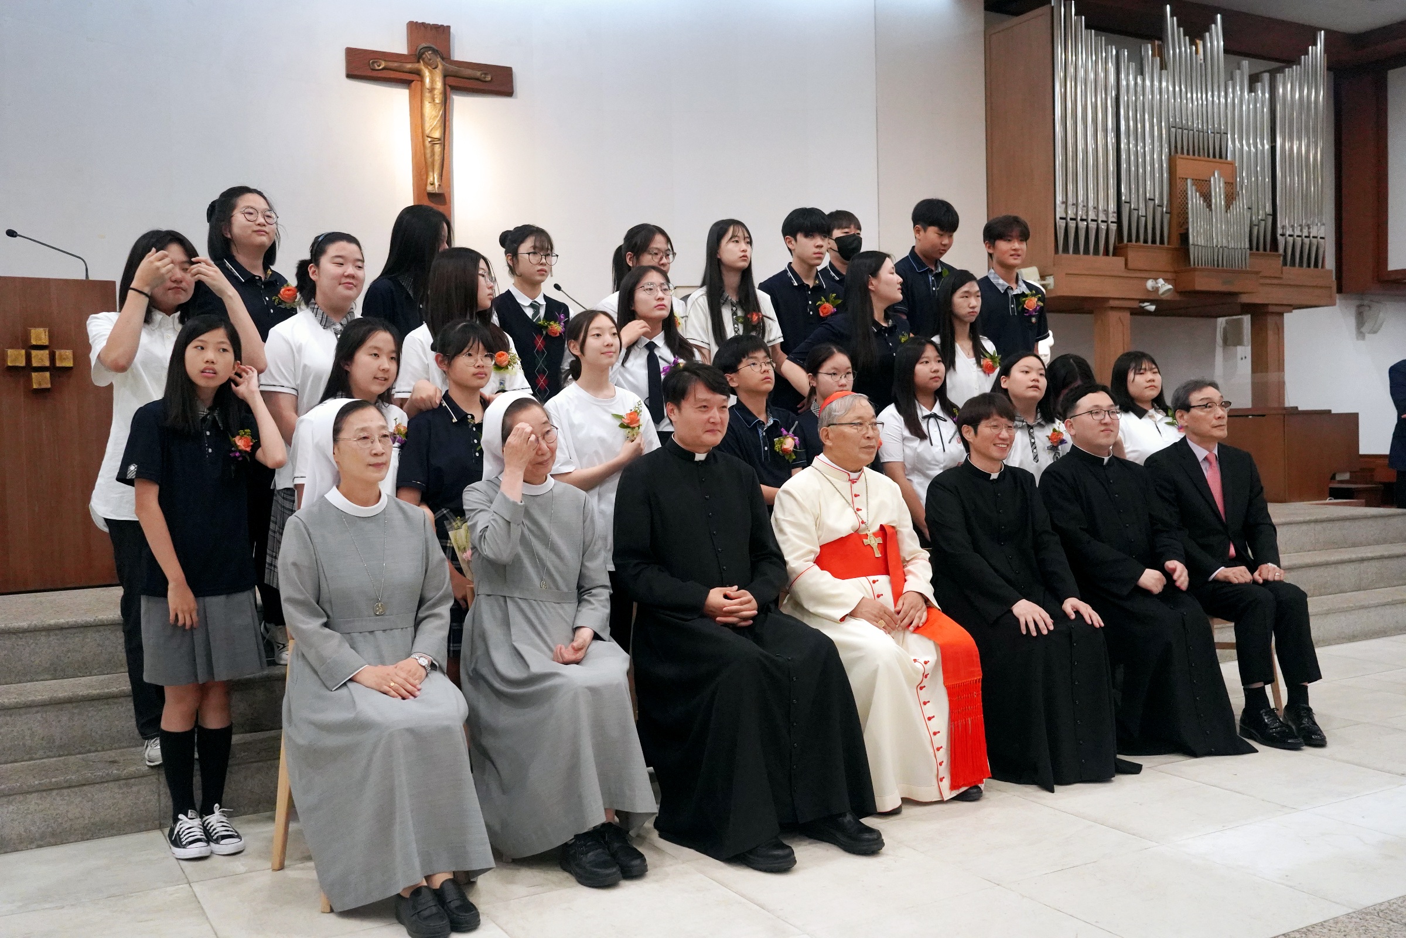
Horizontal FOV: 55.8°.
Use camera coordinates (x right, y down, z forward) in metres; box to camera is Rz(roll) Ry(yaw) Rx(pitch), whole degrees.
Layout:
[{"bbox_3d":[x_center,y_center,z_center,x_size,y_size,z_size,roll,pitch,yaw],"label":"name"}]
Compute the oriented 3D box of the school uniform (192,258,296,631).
[{"bbox_3d":[-1.611,-0.045,4.695,0.460,1.412,0.280,-3,2,-37],"label":"school uniform"}]

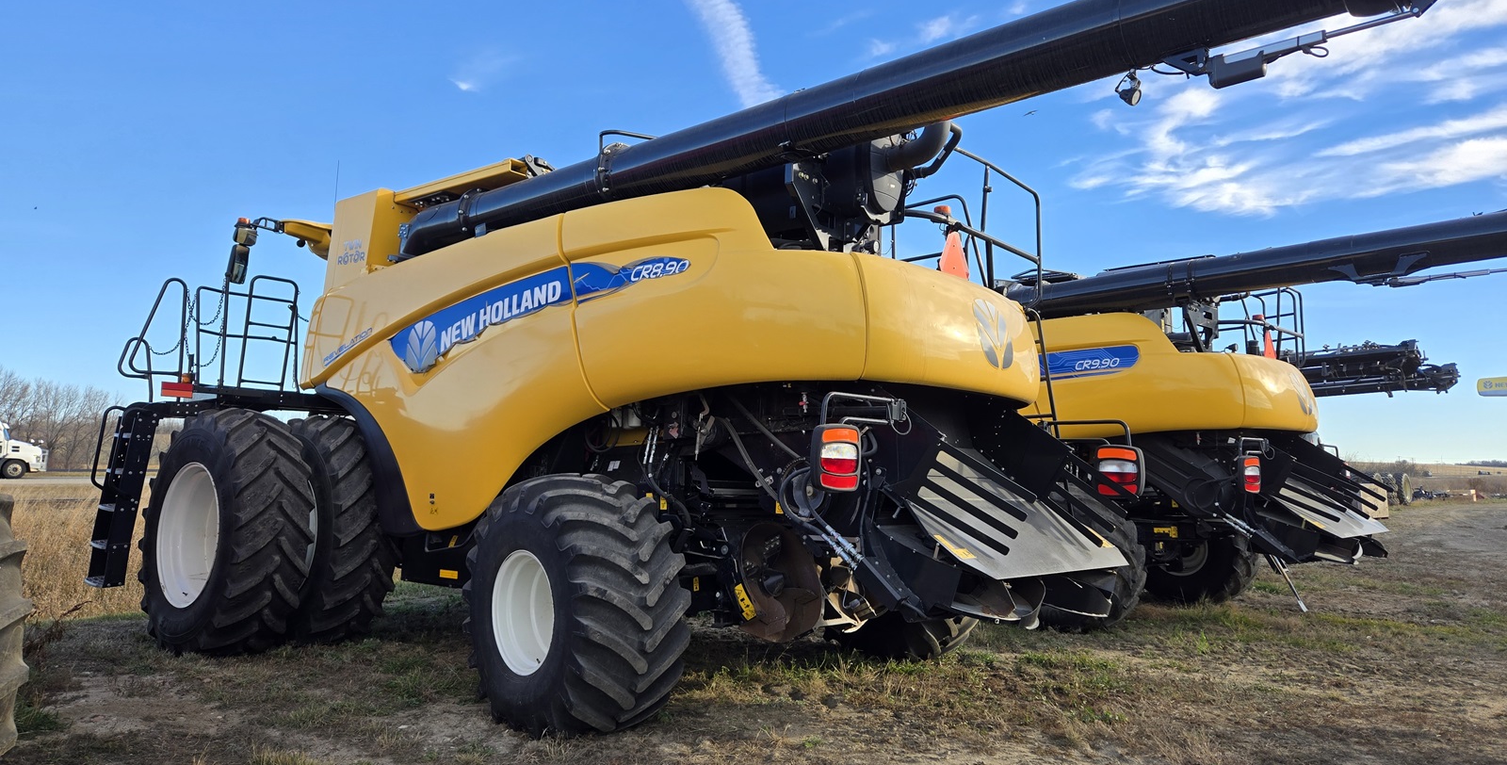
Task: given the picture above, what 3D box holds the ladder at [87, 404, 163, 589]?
[{"bbox_3d":[-5.055,0.920,7.960,0.500,1.430,0.270,-4,-14,39],"label":"ladder"}]

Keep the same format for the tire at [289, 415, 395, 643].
[{"bbox_3d":[-3.790,1.275,8.640,1.950,1.920,0.580,-4,-7,39],"label":"tire"}]

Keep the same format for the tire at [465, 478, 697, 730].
[{"bbox_3d":[-1.110,1.345,6.050,0.720,1.560,1.580,5,-7,-42],"label":"tire"}]

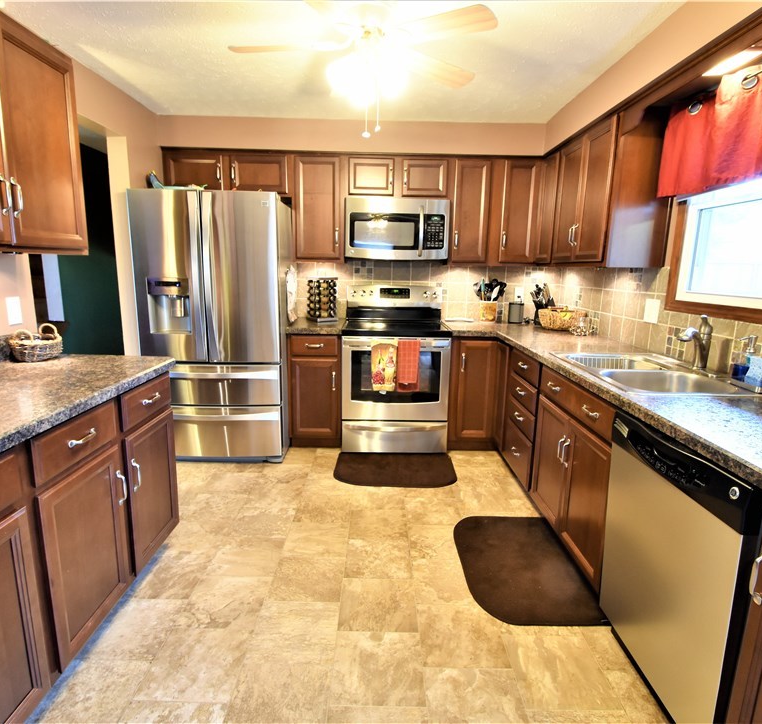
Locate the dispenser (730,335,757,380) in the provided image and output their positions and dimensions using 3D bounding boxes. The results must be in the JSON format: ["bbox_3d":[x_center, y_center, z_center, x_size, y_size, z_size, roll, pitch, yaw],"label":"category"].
[{"bbox_3d":[1.370,-0.007,1.690,0.087,0.178,0.074,1,11,-1],"label":"dispenser"}]

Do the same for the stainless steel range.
[{"bbox_3d":[0.104,0.035,3.441,0.760,1.195,0.690,1,11,-1],"label":"stainless steel range"}]

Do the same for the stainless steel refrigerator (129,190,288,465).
[{"bbox_3d":[-1.115,-0.249,3.287,0.900,1.770,0.800,1,11,-1],"label":"stainless steel refrigerator"}]

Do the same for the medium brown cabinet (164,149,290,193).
[{"bbox_3d":[-1.096,-1.377,3.380,0.908,0.305,0.320,1,11,-1],"label":"medium brown cabinet"}]

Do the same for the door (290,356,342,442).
[{"bbox_3d":[-0.473,0.262,3.240,0.333,0.590,0.024,1,11,-1],"label":"door"}]

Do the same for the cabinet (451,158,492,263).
[{"bbox_3d":[0.661,-1.090,3.309,0.253,0.709,0.024,1,11,-1],"label":"cabinet"}]

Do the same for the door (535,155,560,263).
[{"bbox_3d":[1.161,-1.048,3.158,0.024,0.703,0.325,1,11,-1],"label":"door"}]

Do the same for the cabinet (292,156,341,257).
[{"bbox_3d":[-0.457,-1.110,3.289,0.322,0.709,0.024,1,11,-1],"label":"cabinet"}]

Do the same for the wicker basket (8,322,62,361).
[{"bbox_3d":[-1.515,-0.089,1.999,0.160,0.135,0.275,-2,12,-13],"label":"wicker basket"}]

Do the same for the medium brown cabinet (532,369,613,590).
[{"bbox_3d":[1.081,0.446,1.935,0.610,0.770,0.700,1,11,-1],"label":"medium brown cabinet"}]

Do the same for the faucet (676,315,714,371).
[{"bbox_3d":[1.349,-0.079,1.954,0.220,0.235,0.070,-5,13,-27],"label":"faucet"}]

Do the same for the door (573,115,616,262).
[{"bbox_3d":[1.171,-0.910,2.472,0.024,0.709,0.359,1,11,-1],"label":"door"}]

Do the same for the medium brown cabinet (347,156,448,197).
[{"bbox_3d":[0.123,-1.353,3.401,0.750,0.295,0.320,1,11,-1],"label":"medium brown cabinet"}]

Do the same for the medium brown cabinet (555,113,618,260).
[{"bbox_3d":[1.300,-0.923,2.569,0.330,0.740,0.740,1,11,-1],"label":"medium brown cabinet"}]

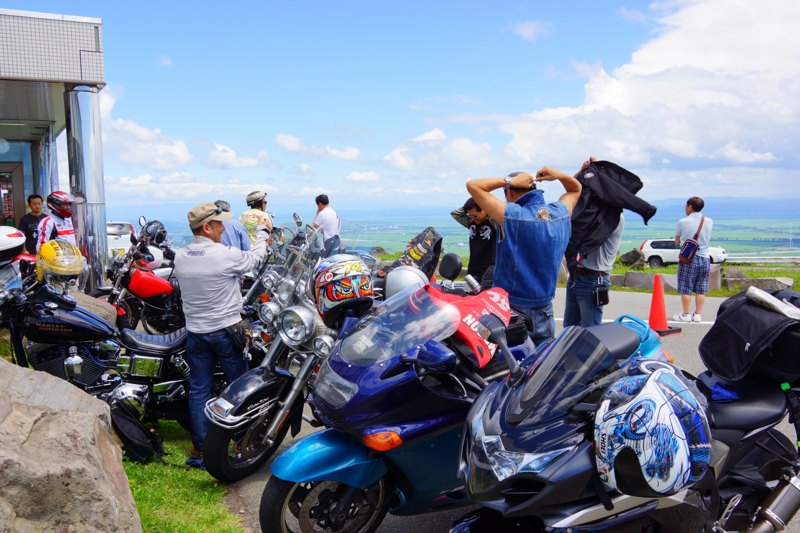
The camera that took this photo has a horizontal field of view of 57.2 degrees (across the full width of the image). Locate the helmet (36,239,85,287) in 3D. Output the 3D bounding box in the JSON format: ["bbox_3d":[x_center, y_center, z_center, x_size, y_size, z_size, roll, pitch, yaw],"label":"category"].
[{"bbox_3d":[-2.084,-0.025,4.500,0.310,0.270,0.260,23,18,37],"label":"helmet"}]

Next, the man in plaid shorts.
[{"bbox_3d":[3.923,-0.115,9.800,0.500,1.670,0.360,-1,5,-8],"label":"man in plaid shorts"}]

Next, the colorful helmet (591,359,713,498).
[{"bbox_3d":[0.619,0.398,1.790,0.260,0.340,0.270,-12,0,-36],"label":"colorful helmet"}]

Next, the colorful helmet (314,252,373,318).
[{"bbox_3d":[-0.265,0.106,3.380,0.255,0.270,0.340,-3,-16,-33],"label":"colorful helmet"}]

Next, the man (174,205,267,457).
[{"bbox_3d":[-1.113,0.410,4.570,0.520,1.650,0.520,3,6,36],"label":"man"}]

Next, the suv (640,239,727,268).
[{"bbox_3d":[16.079,-0.741,41.800,4.630,1.690,1.790,3,6,29],"label":"suv"}]

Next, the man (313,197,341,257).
[{"bbox_3d":[-1.280,-0.381,12.600,0.420,1.720,0.480,2,5,28],"label":"man"}]

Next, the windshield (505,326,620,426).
[{"bbox_3d":[0.539,0.368,2.430,0.330,0.310,0.360,-2,5,-22],"label":"windshield"}]

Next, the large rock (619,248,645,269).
[{"bbox_3d":[5.380,-0.174,17.000,0.600,0.460,0.500,1,5,15],"label":"large rock"}]

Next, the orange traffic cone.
[{"bbox_3d":[3.103,0.460,8.750,0.380,0.700,0.380,-3,6,-30],"label":"orange traffic cone"}]

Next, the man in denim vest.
[{"bbox_3d":[0.750,0.309,4.450,0.720,1.810,0.460,-2,5,-15],"label":"man in denim vest"}]

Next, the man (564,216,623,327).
[{"bbox_3d":[1.645,0.122,6.200,0.580,1.860,0.520,-1,5,0],"label":"man"}]

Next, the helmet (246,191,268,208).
[{"bbox_3d":[-1.840,-0.859,9.400,0.290,0.180,0.240,-12,8,-16],"label":"helmet"}]

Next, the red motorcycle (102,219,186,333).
[{"bbox_3d":[-2.511,0.302,8.200,2.050,1.290,0.800,0,5,12],"label":"red motorcycle"}]

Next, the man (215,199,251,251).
[{"bbox_3d":[-1.840,0.140,7.640,0.500,1.670,0.320,2,5,21],"label":"man"}]

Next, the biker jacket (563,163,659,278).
[{"bbox_3d":[1.766,-0.403,6.150,0.720,0.930,0.500,-3,5,-20],"label":"biker jacket"}]

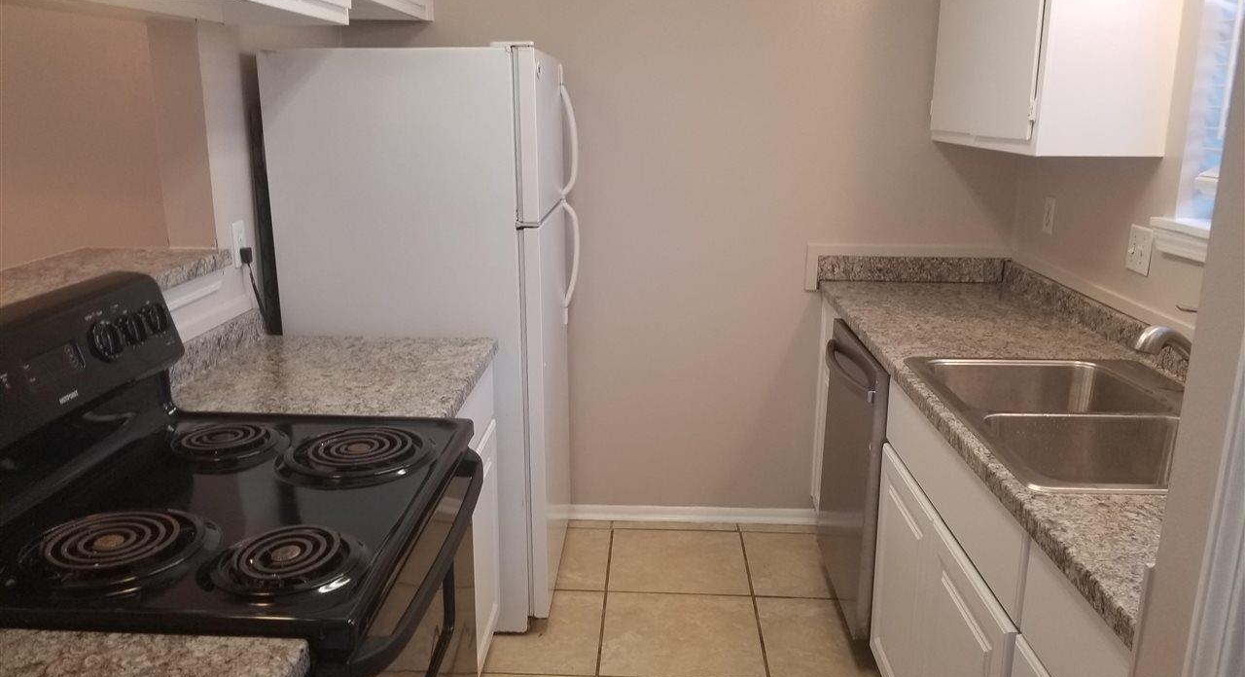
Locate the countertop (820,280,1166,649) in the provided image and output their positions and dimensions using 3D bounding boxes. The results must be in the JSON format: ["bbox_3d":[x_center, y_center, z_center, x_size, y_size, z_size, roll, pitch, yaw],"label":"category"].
[{"bbox_3d":[0.956,0.085,2.151,0.645,0.039,2.215,1,14,2],"label":"countertop"}]

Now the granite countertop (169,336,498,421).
[{"bbox_3d":[-0.655,0.092,2.116,0.659,0.039,0.640,1,14,2],"label":"granite countertop"}]

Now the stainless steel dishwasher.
[{"bbox_3d":[0.927,0.411,2.716,0.615,0.845,0.605,1,14,2],"label":"stainless steel dishwasher"}]

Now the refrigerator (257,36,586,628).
[{"bbox_3d":[-0.532,-0.028,2.905,0.750,1.649,0.750,1,14,2],"label":"refrigerator"}]

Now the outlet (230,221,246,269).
[{"bbox_3d":[-0.965,-0.235,2.374,0.012,0.116,0.070,1,14,2],"label":"outlet"}]

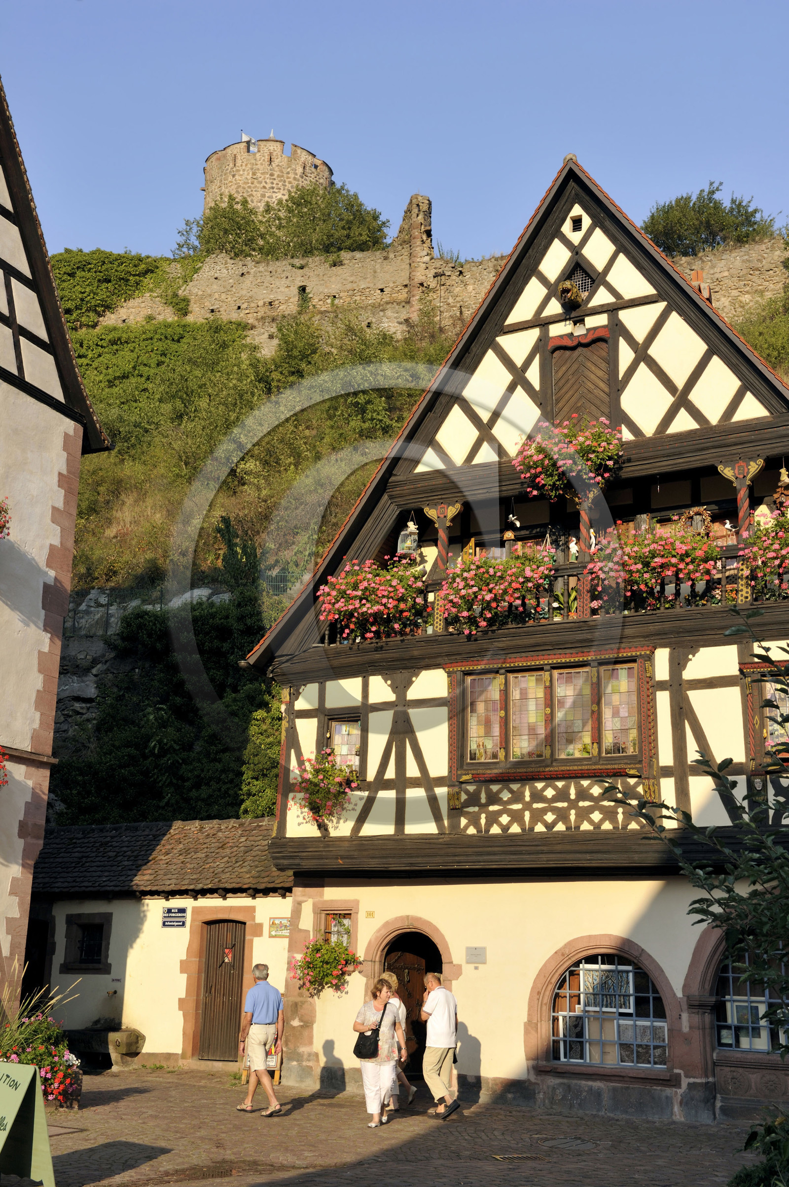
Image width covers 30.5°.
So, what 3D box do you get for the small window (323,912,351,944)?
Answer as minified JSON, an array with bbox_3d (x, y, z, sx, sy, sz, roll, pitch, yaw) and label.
[{"bbox_3d":[-0.801,4.854,20.708,0.450,0.570,0.100,-7,-16,30],"label":"small window"}]

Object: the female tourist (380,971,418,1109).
[{"bbox_3d":[0.053,5.710,18.500,0.500,1.640,0.460,-9,-17,37],"label":"female tourist"}]

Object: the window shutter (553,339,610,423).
[{"bbox_3d":[2.576,-2.787,19.943,0.840,1.450,0.100,-7,-16,30],"label":"window shutter"}]

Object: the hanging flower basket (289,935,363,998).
[{"bbox_3d":[-0.967,5.189,20.305,0.920,0.820,0.580,-7,-16,30],"label":"hanging flower basket"}]

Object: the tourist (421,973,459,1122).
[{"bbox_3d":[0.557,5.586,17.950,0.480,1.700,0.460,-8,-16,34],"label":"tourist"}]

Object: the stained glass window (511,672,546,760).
[{"bbox_3d":[1.874,1.712,20.280,0.513,1.206,0.050,-7,-17,30],"label":"stained glass window"}]

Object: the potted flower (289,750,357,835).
[{"bbox_3d":[-1.045,2.869,21.425,1.147,1.169,0.450,-7,-17,30],"label":"potted flower"}]

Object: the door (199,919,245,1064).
[{"bbox_3d":[-2.672,6.150,22.465,0.750,2.070,0.100,-7,-16,30],"label":"door"}]

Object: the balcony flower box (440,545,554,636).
[{"bbox_3d":[1.429,-0.045,20.413,1.715,1.266,0.600,-7,-17,30],"label":"balcony flower box"}]

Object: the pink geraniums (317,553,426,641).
[{"bbox_3d":[-0.349,0.056,21.477,1.816,1.290,0.600,-7,-17,30],"label":"pink geraniums"}]

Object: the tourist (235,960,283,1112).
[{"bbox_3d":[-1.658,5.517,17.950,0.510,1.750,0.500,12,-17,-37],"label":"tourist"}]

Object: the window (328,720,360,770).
[{"bbox_3d":[-0.747,2.320,21.841,0.526,0.879,0.050,-7,-17,30],"label":"window"}]

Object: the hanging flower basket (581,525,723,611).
[{"bbox_3d":[3.414,-0.337,19.276,1.857,1.183,0.600,-7,-17,30],"label":"hanging flower basket"}]

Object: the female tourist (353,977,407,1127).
[{"bbox_3d":[-0.174,5.366,17.000,0.600,1.640,0.500,0,-14,4],"label":"female tourist"}]

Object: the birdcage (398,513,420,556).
[{"bbox_3d":[0.203,-0.858,21.127,0.270,0.620,0.270,-7,-16,30],"label":"birdcage"}]

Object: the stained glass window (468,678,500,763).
[{"bbox_3d":[1.267,1.781,20.633,0.476,1.203,0.050,-7,-17,30],"label":"stained glass window"}]

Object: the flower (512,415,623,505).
[{"bbox_3d":[2.410,-1.863,20.255,1.636,1.224,0.700,-7,-17,30],"label":"flower"}]

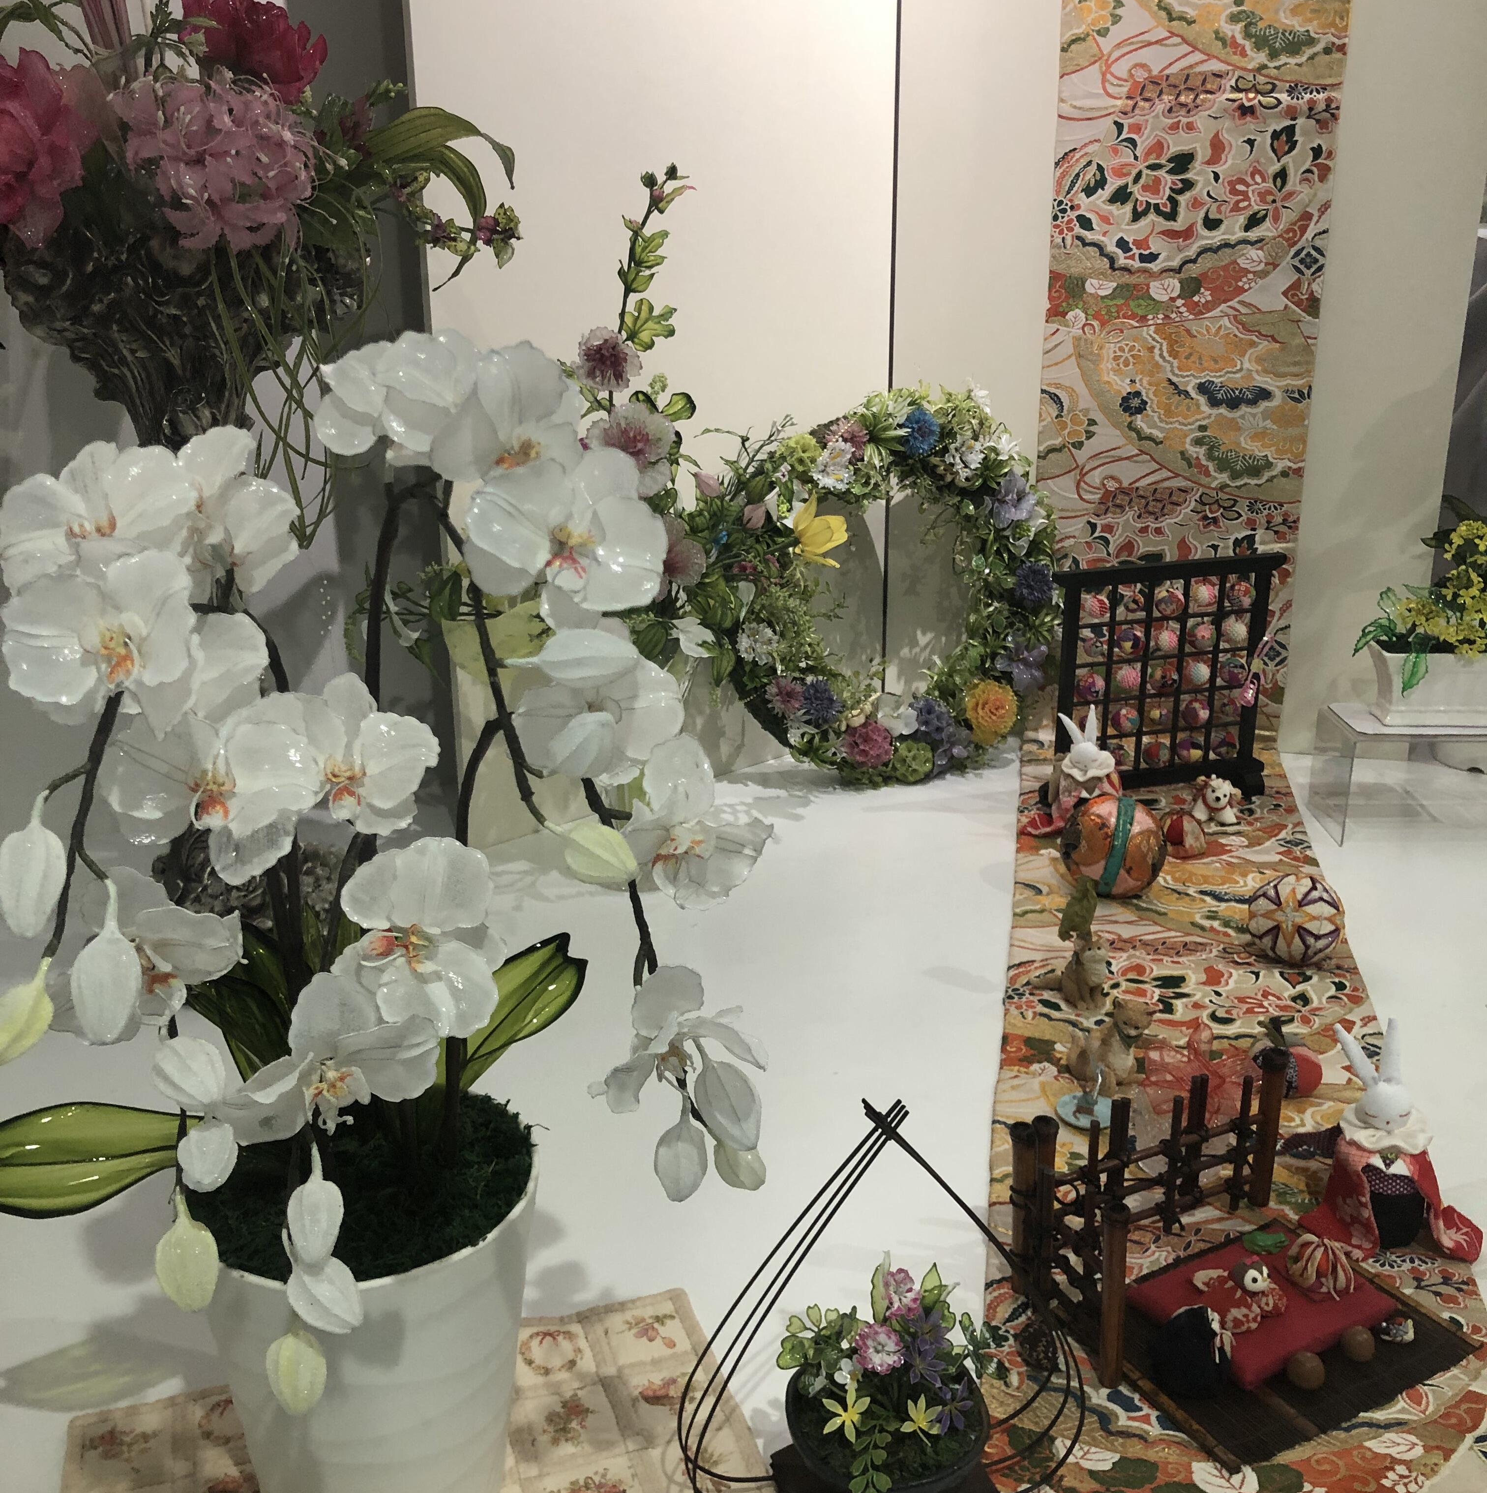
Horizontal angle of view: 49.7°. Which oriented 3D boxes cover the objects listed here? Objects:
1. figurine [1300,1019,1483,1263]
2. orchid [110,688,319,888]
[{"bbox_3d":[0.427,0.250,1.057,0.117,0.159,0.078,5,22,15],"label":"figurine"},{"bbox_3d":[-0.215,0.016,0.654,0.085,0.078,0.040,-5,22,-11],"label":"orchid"}]

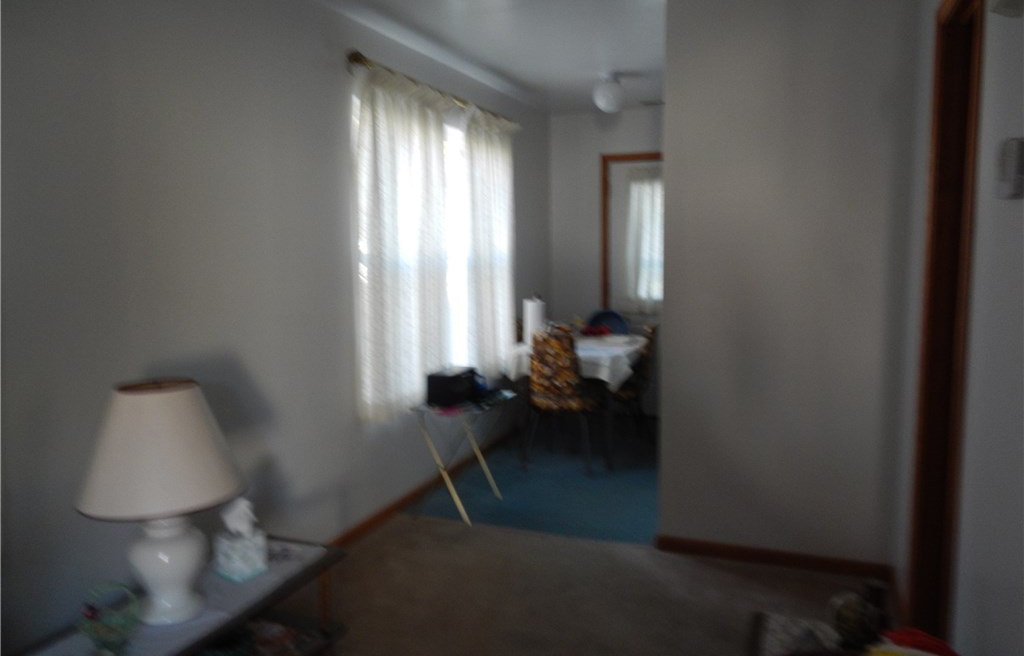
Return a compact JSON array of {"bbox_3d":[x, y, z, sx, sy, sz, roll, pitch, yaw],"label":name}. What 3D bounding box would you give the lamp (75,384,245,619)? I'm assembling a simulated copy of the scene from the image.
[{"bbox_3d":[-0.930,0.461,1.959,0.394,0.620,0.394,2,7,22],"label":"lamp"}]

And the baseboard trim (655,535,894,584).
[{"bbox_3d":[1.104,0.995,3.209,0.950,0.066,0.016,2,7,22],"label":"baseboard trim"}]

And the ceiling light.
[{"bbox_3d":[0.599,-1.451,4.571,0.200,0.230,0.200,2,7,22],"label":"ceiling light"}]

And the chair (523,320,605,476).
[{"bbox_3d":[0.330,0.433,4.628,0.440,0.890,0.500,2,6,19],"label":"chair"}]

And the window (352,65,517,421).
[{"bbox_3d":[-0.330,-0.449,4.171,0.110,1.610,1.890,2,7,22],"label":"window"}]

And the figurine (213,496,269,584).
[{"bbox_3d":[-0.824,0.638,2.245,0.115,0.215,0.115,1,6,16],"label":"figurine"}]

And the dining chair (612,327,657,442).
[{"bbox_3d":[0.713,0.406,4.902,0.500,0.880,0.430,2,7,22],"label":"dining chair"}]

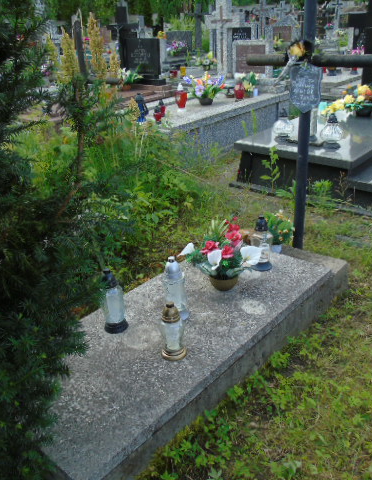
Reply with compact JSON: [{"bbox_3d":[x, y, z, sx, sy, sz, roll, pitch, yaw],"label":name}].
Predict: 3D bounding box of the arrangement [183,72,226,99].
[{"bbox_3d":[0.195,-1.540,4.691,0.420,0.301,0.330,16,31,33],"label":"arrangement"}]

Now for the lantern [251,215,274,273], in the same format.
[{"bbox_3d":[0.400,0.011,2.409,0.110,0.292,0.110,-2,26,1],"label":"lantern"}]

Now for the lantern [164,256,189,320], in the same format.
[{"bbox_3d":[-0.039,0.202,1.999,0.108,0.284,0.108,-3,25,-1],"label":"lantern"}]

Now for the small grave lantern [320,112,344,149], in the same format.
[{"bbox_3d":[1.235,-0.902,3.856,0.185,0.265,0.185,6,28,16],"label":"small grave lantern"}]

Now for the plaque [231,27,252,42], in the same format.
[{"bbox_3d":[1.125,-4.024,9.178,0.520,0.380,0.090,19,34,36],"label":"plaque"}]

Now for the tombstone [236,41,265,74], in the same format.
[{"bbox_3d":[0.872,-2.378,6.063,0.470,0.390,0.090,19,34,36],"label":"tombstone"}]

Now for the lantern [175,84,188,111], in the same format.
[{"bbox_3d":[-0.051,-1.595,5.155,0.140,0.285,0.140,-3,27,0],"label":"lantern"}]

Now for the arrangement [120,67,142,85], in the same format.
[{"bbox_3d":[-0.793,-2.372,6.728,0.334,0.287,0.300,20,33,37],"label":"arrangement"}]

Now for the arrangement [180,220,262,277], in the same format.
[{"bbox_3d":[0.169,0.080,2.285,0.370,0.250,0.290,0,27,5],"label":"arrangement"}]

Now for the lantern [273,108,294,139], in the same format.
[{"bbox_3d":[0.860,-1.030,4.048,0.172,0.238,0.172,19,33,38],"label":"lantern"}]

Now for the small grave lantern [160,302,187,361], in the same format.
[{"bbox_3d":[-0.049,0.349,1.814,0.099,0.230,0.099,-2,26,1],"label":"small grave lantern"}]

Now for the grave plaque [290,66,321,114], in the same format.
[{"bbox_3d":[0.586,-0.738,2.257,0.164,0.229,0.020,20,33,37],"label":"grave plaque"}]

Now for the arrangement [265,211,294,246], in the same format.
[{"bbox_3d":[0.511,-0.056,2.526,0.155,0.226,0.145,19,33,38],"label":"arrangement"}]

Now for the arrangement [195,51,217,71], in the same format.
[{"bbox_3d":[0.305,-2.767,7.108,0.341,0.273,0.280,16,31,33],"label":"arrangement"}]

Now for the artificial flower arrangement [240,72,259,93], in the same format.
[{"bbox_3d":[0.789,-1.929,5.699,0.208,0.282,0.187,20,33,37],"label":"artificial flower arrangement"}]

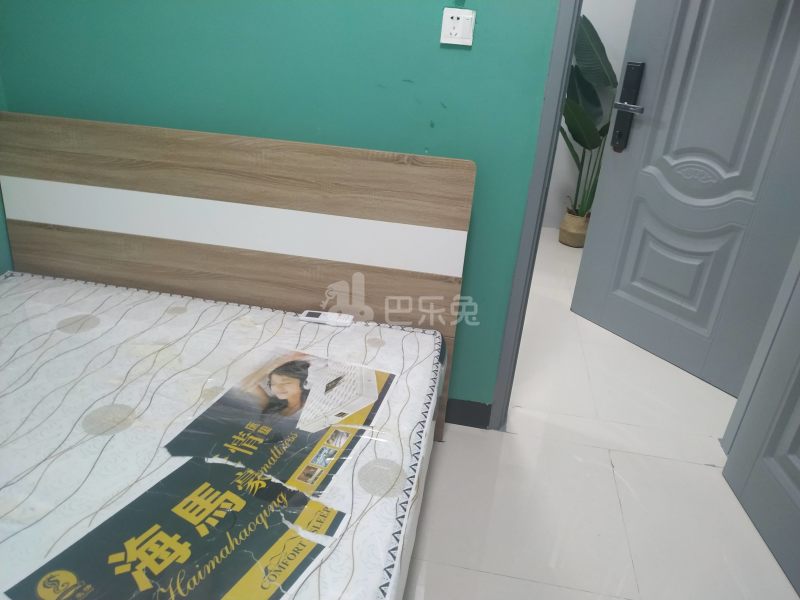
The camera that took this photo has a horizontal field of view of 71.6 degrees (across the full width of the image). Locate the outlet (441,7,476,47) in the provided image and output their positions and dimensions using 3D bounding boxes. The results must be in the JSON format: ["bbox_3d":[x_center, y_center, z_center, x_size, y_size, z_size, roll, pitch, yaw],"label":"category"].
[{"bbox_3d":[0.158,-0.736,1.497,0.086,0.086,0.013,8,26,8],"label":"outlet"}]

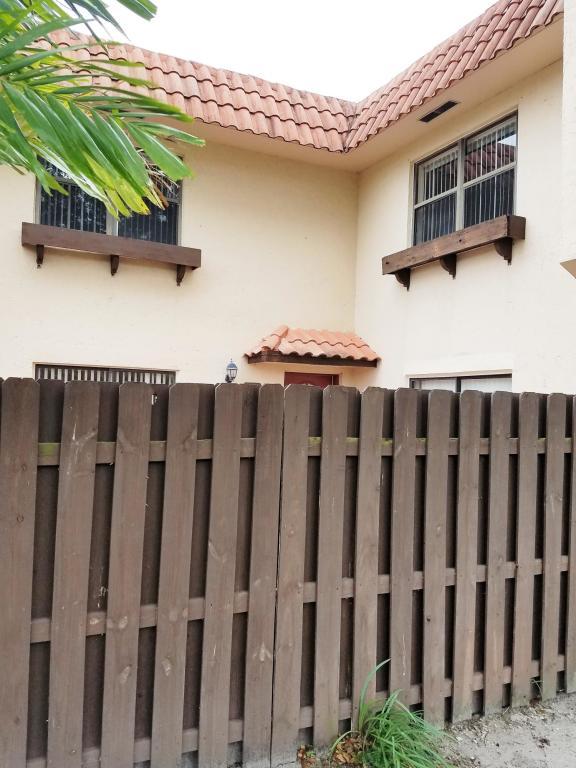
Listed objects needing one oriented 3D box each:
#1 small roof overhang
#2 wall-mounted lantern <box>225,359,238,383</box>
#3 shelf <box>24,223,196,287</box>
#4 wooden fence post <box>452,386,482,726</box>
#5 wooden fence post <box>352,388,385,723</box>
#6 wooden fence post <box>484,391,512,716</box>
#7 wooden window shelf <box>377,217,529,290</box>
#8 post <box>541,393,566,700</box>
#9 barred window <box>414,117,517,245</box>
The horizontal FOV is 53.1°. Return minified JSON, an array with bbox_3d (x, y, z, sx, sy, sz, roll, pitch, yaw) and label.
[{"bbox_3d":[0.364,-0.563,8.483,1.936,0.580,0.700,2,-1,-27],"label":"small roof overhang"},{"bbox_3d":[-0.792,-0.182,8.142,0.160,0.365,0.230,2,-1,-27],"label":"wall-mounted lantern"},{"bbox_3d":[-2.215,-1.649,7.406,2.210,0.470,0.240,2,-1,-27],"label":"shelf"},{"bbox_3d":[0.959,0.917,3.109,0.137,1.762,0.020,2,-1,-23],"label":"wooden fence post"},{"bbox_3d":[0.390,0.877,2.866,0.132,1.711,0.020,2,-1,-23],"label":"wooden fence post"},{"bbox_3d":[1.156,0.929,3.193,0.139,1.774,0.020,2,-1,-23],"label":"wooden fence post"},{"bbox_3d":[1.976,-1.579,7.306,0.240,0.490,2.230,2,-1,-27],"label":"wooden window shelf"},{"bbox_3d":[1.534,0.938,3.354,0.147,1.767,0.020,2,-1,-23],"label":"post"},{"bbox_3d":[2.200,-2.462,7.357,0.100,1.270,1.860,2,-1,-27],"label":"barred window"}]

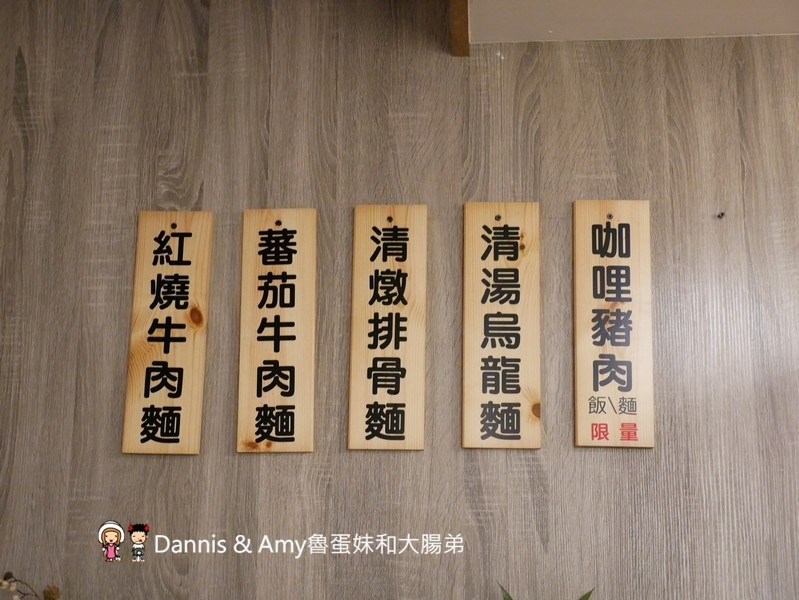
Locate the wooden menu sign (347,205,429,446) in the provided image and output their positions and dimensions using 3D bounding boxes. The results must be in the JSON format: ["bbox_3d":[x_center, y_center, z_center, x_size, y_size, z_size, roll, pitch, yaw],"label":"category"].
[{"bbox_3d":[-0.013,0.033,1.685,0.094,0.311,0.016,0,-12,3],"label":"wooden menu sign"}]

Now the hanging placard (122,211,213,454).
[{"bbox_3d":[-0.291,0.040,1.699,0.094,0.311,0.016,1,-12,3],"label":"hanging placard"}]

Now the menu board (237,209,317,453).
[{"bbox_3d":[-0.152,0.038,1.692,0.094,0.311,0.016,-1,-12,3],"label":"menu board"}]

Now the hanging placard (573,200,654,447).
[{"bbox_3d":[0.267,0.028,1.670,0.094,0.311,0.016,0,-12,3],"label":"hanging placard"}]

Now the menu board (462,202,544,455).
[{"bbox_3d":[0.129,0.030,1.677,0.094,0.311,0.016,0,-12,3],"label":"menu board"}]

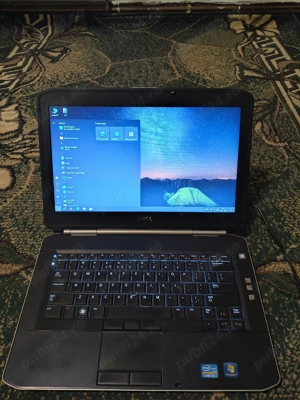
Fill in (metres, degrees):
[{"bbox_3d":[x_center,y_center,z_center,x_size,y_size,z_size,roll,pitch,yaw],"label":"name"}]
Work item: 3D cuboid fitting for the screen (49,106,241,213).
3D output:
[{"bbox_3d":[-0.009,-0.066,0.503,0.311,0.175,0.006,0,10,0],"label":"screen"}]

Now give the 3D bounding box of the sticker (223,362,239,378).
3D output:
[{"bbox_3d":[0.101,0.213,0.376,0.018,0.001,0.017,0,47,0],"label":"sticker"}]

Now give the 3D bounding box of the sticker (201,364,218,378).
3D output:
[{"bbox_3d":[0.074,0.214,0.375,0.021,0.001,0.015,0,47,0],"label":"sticker"}]

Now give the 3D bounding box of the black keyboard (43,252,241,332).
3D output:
[{"bbox_3d":[-0.011,0.134,0.453,0.286,0.007,0.121,0,47,0],"label":"black keyboard"}]

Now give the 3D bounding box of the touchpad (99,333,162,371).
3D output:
[{"bbox_3d":[-0.024,0.198,0.392,0.080,0.003,0.048,0,47,0],"label":"touchpad"}]

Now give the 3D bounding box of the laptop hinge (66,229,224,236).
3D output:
[{"bbox_3d":[-0.009,0.056,0.526,0.283,0.010,0.010,0,47,0],"label":"laptop hinge"}]

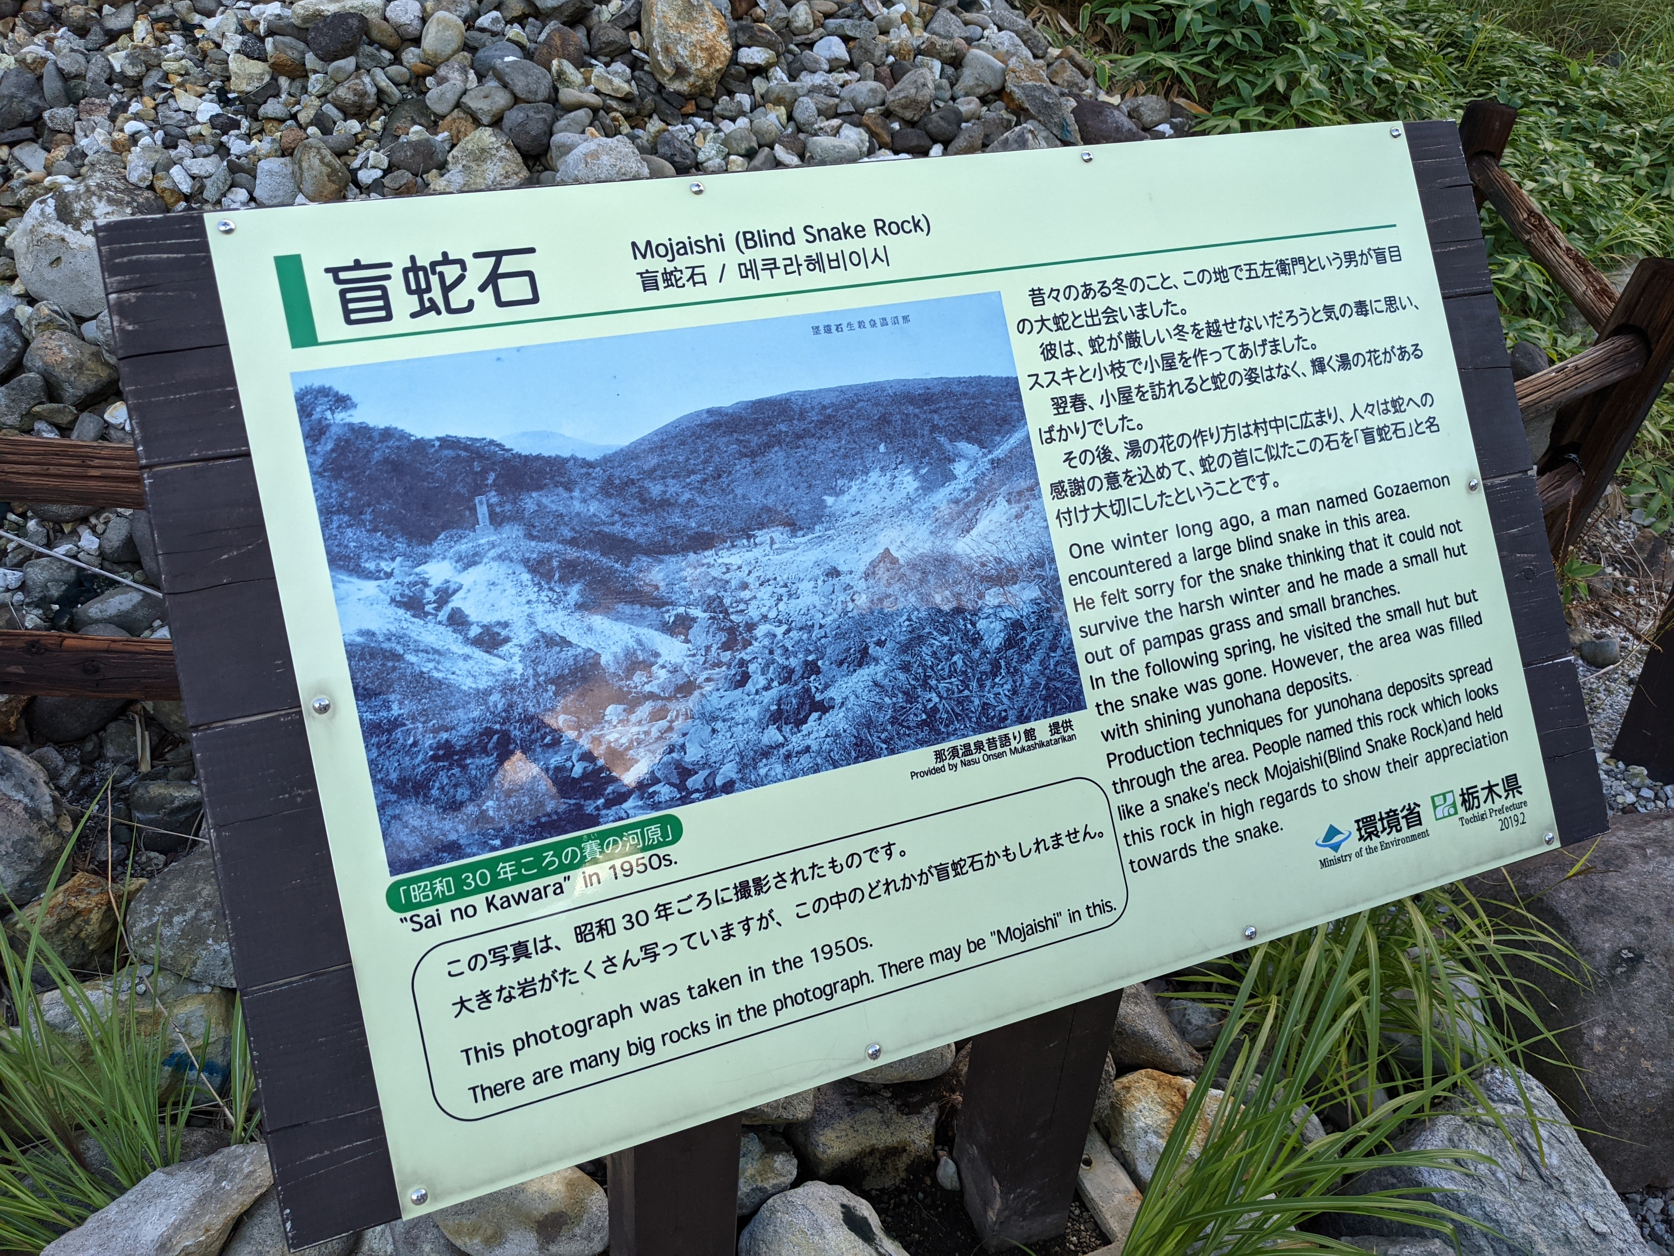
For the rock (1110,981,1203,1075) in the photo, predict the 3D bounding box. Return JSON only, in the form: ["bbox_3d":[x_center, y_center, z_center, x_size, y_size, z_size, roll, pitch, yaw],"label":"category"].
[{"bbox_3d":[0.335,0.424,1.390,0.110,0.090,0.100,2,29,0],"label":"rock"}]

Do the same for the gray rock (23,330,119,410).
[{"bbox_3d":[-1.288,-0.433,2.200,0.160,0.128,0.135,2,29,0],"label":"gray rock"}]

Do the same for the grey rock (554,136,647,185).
[{"bbox_3d":[-0.615,-1.214,3.400,0.240,0.150,0.180,-3,34,-9],"label":"grey rock"}]

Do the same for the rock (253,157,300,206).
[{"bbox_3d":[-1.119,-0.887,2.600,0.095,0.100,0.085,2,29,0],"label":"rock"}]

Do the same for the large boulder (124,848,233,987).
[{"bbox_3d":[-0.918,0.412,1.850,0.200,0.170,0.190,-17,38,-28],"label":"large boulder"}]

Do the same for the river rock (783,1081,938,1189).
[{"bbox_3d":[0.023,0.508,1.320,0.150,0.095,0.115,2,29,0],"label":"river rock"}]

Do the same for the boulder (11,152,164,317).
[{"bbox_3d":[-1.786,-0.936,3.120,0.380,0.360,0.360,-15,37,-26],"label":"boulder"}]

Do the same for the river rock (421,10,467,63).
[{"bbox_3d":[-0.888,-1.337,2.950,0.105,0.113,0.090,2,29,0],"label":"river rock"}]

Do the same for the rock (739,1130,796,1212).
[{"bbox_3d":[-0.093,0.677,1.620,0.100,0.090,0.090,2,33,-3],"label":"rock"}]

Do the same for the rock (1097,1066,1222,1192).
[{"bbox_3d":[0.421,0.647,1.690,0.170,0.125,0.150,17,35,19],"label":"rock"}]

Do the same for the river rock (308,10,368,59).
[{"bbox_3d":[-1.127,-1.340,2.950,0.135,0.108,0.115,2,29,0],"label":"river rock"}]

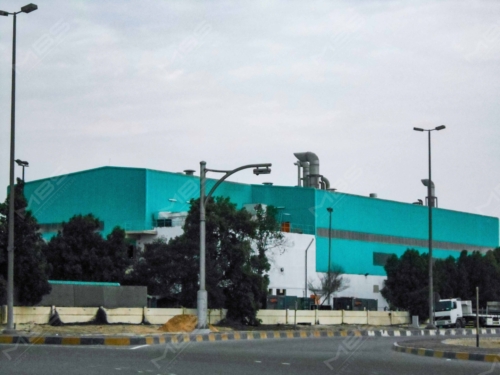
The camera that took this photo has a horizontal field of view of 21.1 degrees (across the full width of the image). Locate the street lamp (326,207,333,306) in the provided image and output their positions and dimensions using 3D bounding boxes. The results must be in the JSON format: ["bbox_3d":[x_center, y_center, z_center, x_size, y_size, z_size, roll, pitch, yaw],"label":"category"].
[{"bbox_3d":[7.055,6.831,119.541,0.530,10.310,1.070,0,-6,0],"label":"street lamp"}]

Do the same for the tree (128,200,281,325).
[{"bbox_3d":[-2.951,4.766,87.767,10.090,8.390,7.760,0,-6,0],"label":"tree"}]

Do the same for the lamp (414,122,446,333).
[{"bbox_3d":[12.856,2.798,95.740,2.570,14.420,0.440,-2,-6,19],"label":"lamp"}]

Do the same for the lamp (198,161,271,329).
[{"bbox_3d":[-0.798,2.983,70.925,3.980,8.890,0.480,-2,-6,18],"label":"lamp"}]

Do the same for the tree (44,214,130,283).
[{"bbox_3d":[-11.257,5.588,93.481,6.010,7.440,6.010,0,-6,0],"label":"tree"}]

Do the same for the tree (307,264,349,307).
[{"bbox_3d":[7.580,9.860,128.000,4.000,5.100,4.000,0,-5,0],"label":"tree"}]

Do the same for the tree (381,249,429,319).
[{"bbox_3d":[14.950,9.440,130.000,4.800,7.100,4.800,0,-5,0],"label":"tree"}]

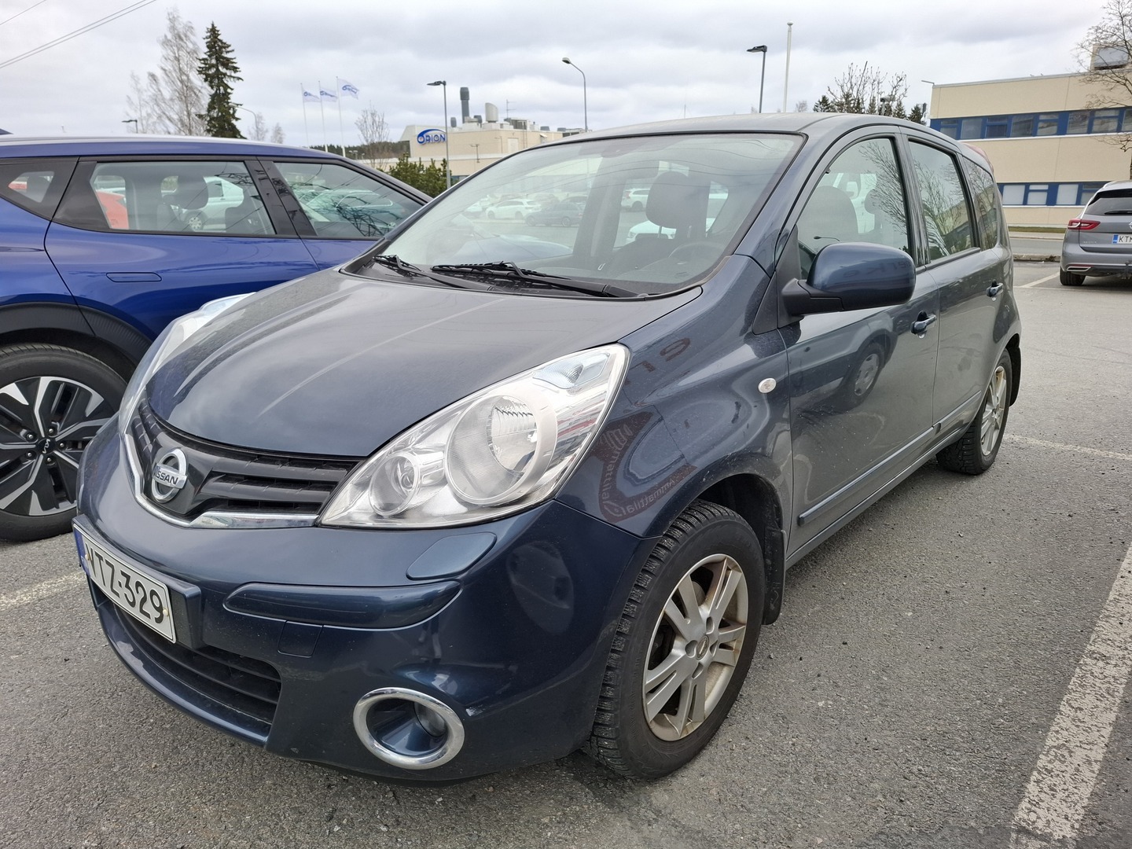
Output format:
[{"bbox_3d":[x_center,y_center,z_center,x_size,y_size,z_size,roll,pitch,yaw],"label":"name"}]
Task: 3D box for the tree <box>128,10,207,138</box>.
[{"bbox_3d":[-29.231,-22.660,57.476,7.200,16.204,6.800,-8,17,-24],"label":"tree"}]

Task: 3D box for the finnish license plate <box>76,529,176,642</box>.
[{"bbox_3d":[-0.869,0.302,1.473,0.442,0.118,0.012,12,20,39],"label":"finnish license plate"}]

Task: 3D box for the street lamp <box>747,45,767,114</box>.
[{"bbox_3d":[6.522,-9.720,26.620,0.800,6.680,0.250,5,16,19],"label":"street lamp"}]

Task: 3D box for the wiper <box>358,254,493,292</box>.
[{"bbox_3d":[-0.381,-0.446,2.226,0.680,0.080,0.100,17,23,41],"label":"wiper"}]

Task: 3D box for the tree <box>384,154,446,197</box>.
[{"bbox_3d":[-7.035,-10.677,35.793,3.500,4.036,3.200,-4,16,-10],"label":"tree"}]

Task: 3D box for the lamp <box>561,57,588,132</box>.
[{"bbox_3d":[0.459,-15.835,43.344,1.550,9.688,0.300,0,16,2],"label":"lamp"}]

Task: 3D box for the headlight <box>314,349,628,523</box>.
[{"bbox_3d":[-0.144,0.016,1.348,0.409,0.290,0.474,8,18,28],"label":"headlight"}]

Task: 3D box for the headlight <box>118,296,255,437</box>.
[{"bbox_3d":[-1.032,-0.179,2.102,0.474,0.290,0.409,-12,19,-35],"label":"headlight"}]

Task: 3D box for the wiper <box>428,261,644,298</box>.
[{"bbox_3d":[-0.125,-0.392,1.994,0.800,0.075,0.090,17,23,41],"label":"wiper"}]

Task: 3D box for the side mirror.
[{"bbox_3d":[0.674,-0.347,1.776,0.230,0.170,0.190,12,20,40],"label":"side mirror"}]

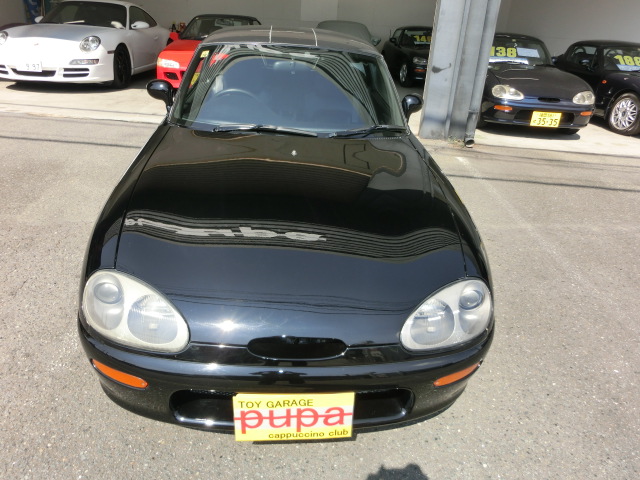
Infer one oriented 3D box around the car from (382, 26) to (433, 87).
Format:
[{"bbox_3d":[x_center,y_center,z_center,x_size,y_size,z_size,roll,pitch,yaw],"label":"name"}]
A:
[{"bbox_3d":[2.341,-4.335,10.443,1.395,1.185,3.295,-1,26,-9],"label":"car"}]

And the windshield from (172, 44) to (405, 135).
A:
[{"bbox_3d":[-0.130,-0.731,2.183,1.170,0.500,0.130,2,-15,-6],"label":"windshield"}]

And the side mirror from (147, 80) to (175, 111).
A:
[{"bbox_3d":[-0.793,-0.722,2.210,0.138,0.130,0.100,2,28,-6],"label":"side mirror"}]

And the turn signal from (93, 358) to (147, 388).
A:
[{"bbox_3d":[-0.566,0.377,1.246,0.197,0.042,0.050,14,30,16],"label":"turn signal"}]

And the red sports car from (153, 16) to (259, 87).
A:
[{"bbox_3d":[-1.544,-3.091,7.407,1.395,1.175,3.295,4,26,0],"label":"red sports car"}]

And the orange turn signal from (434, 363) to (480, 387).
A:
[{"bbox_3d":[0.423,0.404,1.345,0.197,0.042,0.050,-12,32,-27],"label":"orange turn signal"}]

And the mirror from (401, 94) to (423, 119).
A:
[{"bbox_3d":[0.486,-0.706,2.345,0.138,0.130,0.100,2,28,-6],"label":"mirror"}]

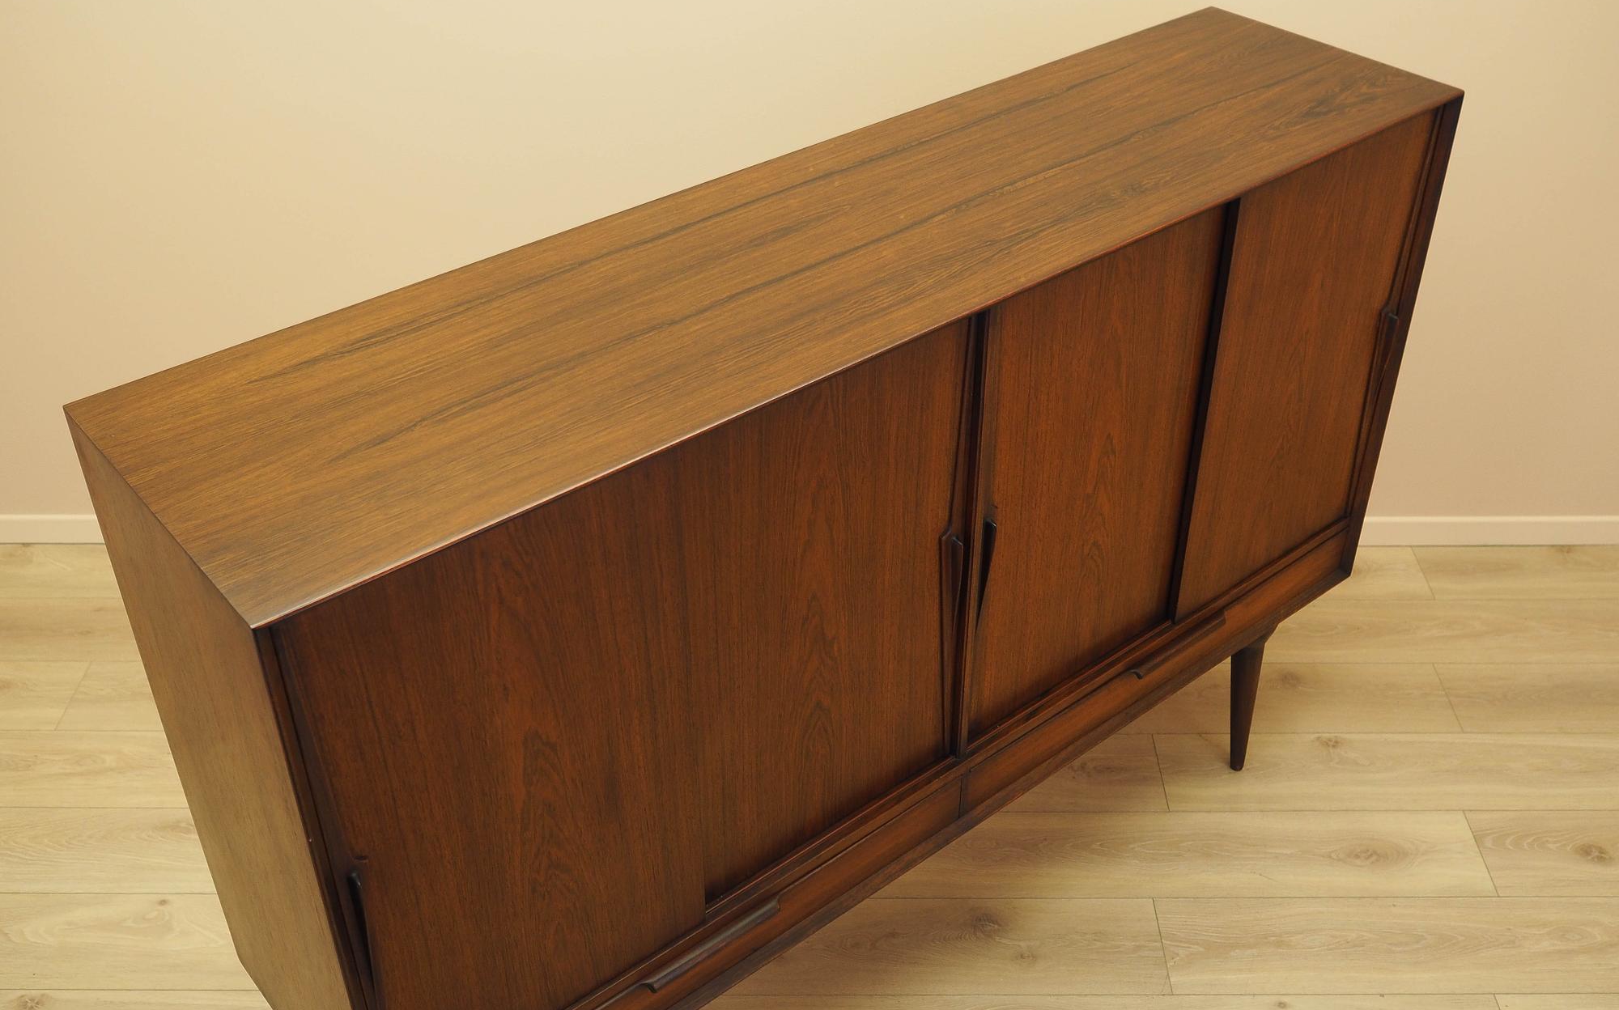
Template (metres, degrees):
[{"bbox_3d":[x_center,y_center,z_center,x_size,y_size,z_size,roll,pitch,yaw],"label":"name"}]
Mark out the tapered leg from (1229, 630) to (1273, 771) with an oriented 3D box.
[{"bbox_3d":[0.751,0.337,2.785,0.063,0.340,0.063,-26,43,-31],"label":"tapered leg"}]

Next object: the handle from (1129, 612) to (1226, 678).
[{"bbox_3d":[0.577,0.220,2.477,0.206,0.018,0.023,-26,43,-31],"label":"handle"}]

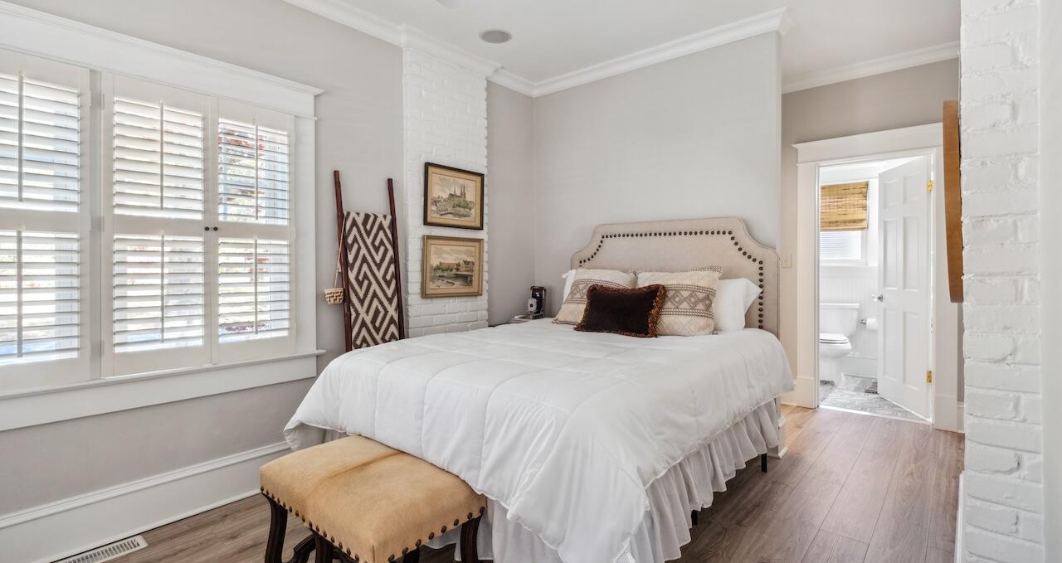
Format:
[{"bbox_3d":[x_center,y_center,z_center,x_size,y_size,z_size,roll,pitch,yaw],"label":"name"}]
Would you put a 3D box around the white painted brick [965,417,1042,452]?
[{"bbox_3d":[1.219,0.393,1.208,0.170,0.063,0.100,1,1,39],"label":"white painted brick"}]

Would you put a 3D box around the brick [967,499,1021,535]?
[{"bbox_3d":[1.206,0.615,1.235,0.093,0.063,0.130,1,1,39],"label":"brick"}]

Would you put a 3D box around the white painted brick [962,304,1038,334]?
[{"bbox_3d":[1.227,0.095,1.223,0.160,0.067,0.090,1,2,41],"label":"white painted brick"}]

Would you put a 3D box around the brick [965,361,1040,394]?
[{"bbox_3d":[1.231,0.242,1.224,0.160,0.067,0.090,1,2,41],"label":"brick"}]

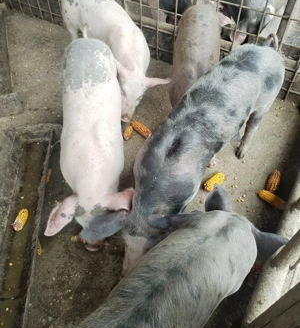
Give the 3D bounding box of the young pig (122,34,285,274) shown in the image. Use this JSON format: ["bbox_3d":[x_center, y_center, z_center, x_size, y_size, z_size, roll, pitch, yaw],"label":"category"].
[{"bbox_3d":[0.267,-0.107,1.439,0.340,0.600,1.190,31,55,25],"label":"young pig"}]

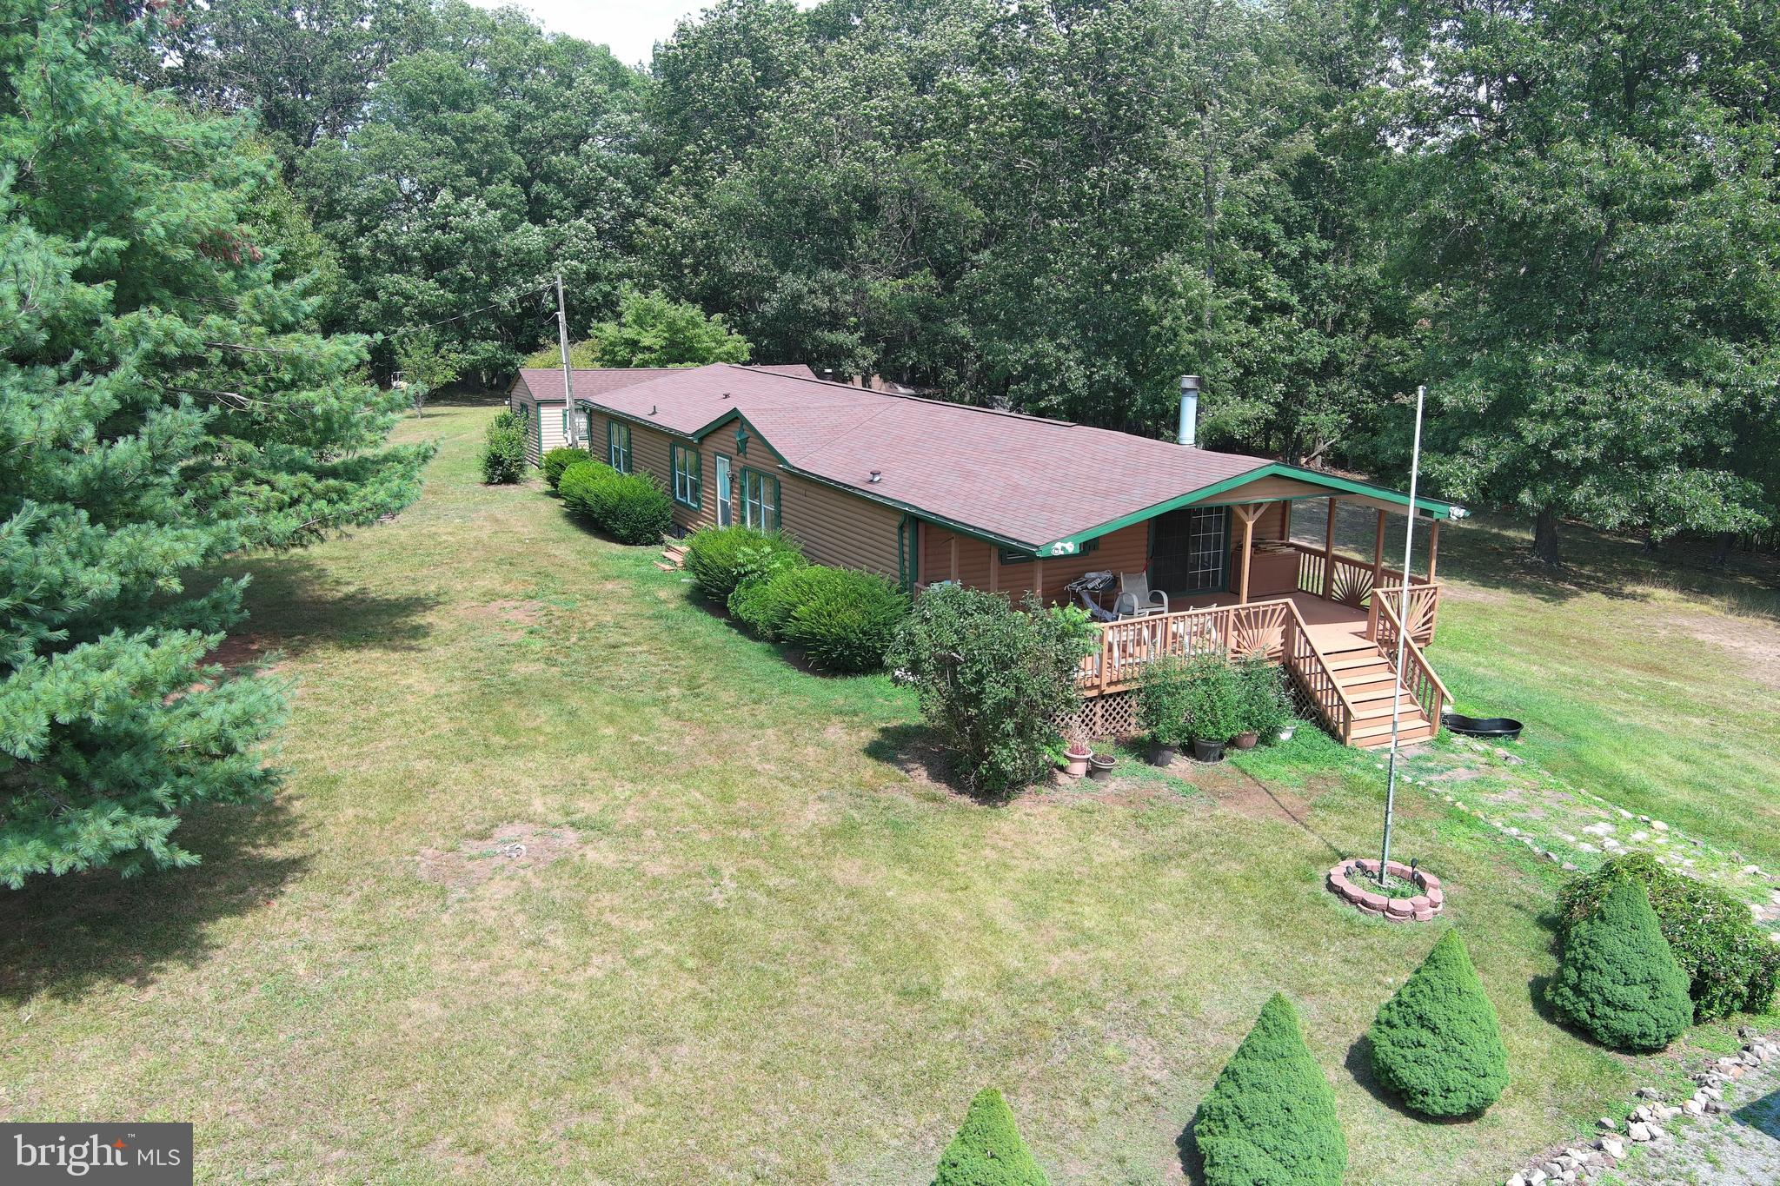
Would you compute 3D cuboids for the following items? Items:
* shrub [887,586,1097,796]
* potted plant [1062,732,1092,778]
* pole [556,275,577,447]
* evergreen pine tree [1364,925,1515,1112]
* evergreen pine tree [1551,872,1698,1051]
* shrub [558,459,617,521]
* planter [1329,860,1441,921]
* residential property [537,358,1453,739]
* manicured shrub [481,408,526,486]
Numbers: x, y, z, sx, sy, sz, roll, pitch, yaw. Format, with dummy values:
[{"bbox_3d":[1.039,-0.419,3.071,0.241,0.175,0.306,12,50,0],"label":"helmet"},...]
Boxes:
[{"bbox_3d":[1.460,1.378,20.812,3.025,2.867,3.025,0,13,0],"label":"shrub"},{"bbox_3d":[2.780,2.415,21.408,0.433,0.623,0.433,0,13,0],"label":"potted plant"},{"bbox_3d":[-10.428,-6.867,46.706,0.280,6.870,0.280,-9,15,-25],"label":"pole"},{"bbox_3d":[5.087,3.864,13.199,1.253,1.632,1.253,-7,14,-26],"label":"evergreen pine tree"},{"bbox_3d":[7.321,3.593,14.269,1.318,1.654,1.318,-7,14,-26],"label":"evergreen pine tree"},{"bbox_3d":[-8.925,-3.108,42.279,1.686,1.751,1.686,-7,14,-26],"label":"shrub"},{"bbox_3d":[6.009,3.596,17.430,1.345,0.238,1.345,0,13,0],"label":"planter"},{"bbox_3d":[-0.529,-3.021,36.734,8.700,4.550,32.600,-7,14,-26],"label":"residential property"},{"bbox_3d":[-13.036,-4.987,48.385,1.446,2.507,1.446,-7,14,-26],"label":"manicured shrub"}]

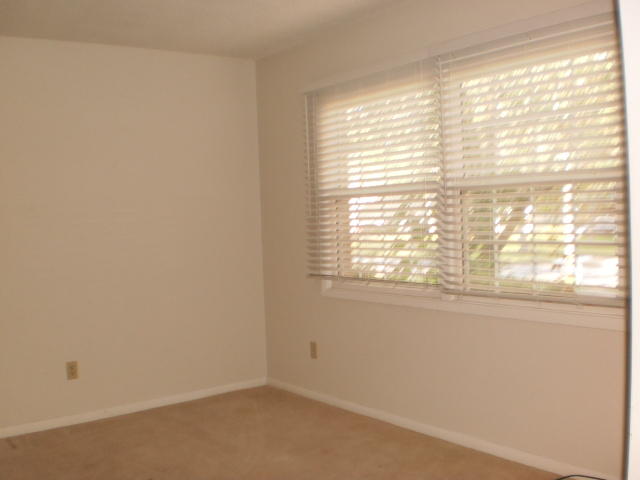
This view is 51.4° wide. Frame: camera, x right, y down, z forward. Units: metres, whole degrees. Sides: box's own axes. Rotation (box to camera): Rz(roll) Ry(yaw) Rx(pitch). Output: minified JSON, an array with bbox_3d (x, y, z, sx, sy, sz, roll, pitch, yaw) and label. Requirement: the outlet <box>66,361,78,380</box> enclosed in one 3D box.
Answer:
[{"bbox_3d":[-1.532,0.809,4.120,0.072,0.115,0.012,-4,3,-38],"label":"outlet"}]

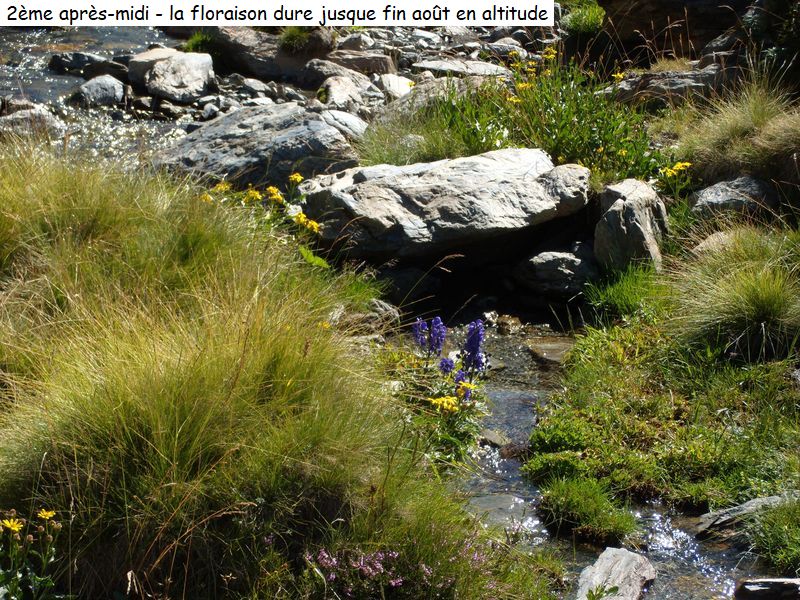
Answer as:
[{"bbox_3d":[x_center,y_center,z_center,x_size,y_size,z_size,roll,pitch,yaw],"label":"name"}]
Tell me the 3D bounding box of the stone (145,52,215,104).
[{"bbox_3d":[-0.884,-0.888,8.800,0.265,0.180,0.250,0,13,0],"label":"stone"}]

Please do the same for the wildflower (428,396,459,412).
[{"bbox_3d":[0.104,0.250,5.250,0.070,0.030,0.058,0,14,0],"label":"wildflower"}]

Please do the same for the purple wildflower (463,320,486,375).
[{"bbox_3d":[0.183,0.114,5.400,0.057,0.132,0.052,0,14,0],"label":"purple wildflower"}]

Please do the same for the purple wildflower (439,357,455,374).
[{"bbox_3d":[0.110,0.155,5.200,0.036,0.038,0.036,0,13,0],"label":"purple wildflower"}]

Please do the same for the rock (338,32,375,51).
[{"bbox_3d":[-0.182,-1.081,9.200,0.150,0.075,0.110,0,14,0],"label":"rock"}]

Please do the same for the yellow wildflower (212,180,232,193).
[{"bbox_3d":[-0.509,-0.326,6.300,0.055,0.026,0.050,0,14,0],"label":"yellow wildflower"}]

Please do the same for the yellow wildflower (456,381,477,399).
[{"bbox_3d":[0.161,0.216,5.300,0.046,0.032,0.044,0,14,0],"label":"yellow wildflower"}]

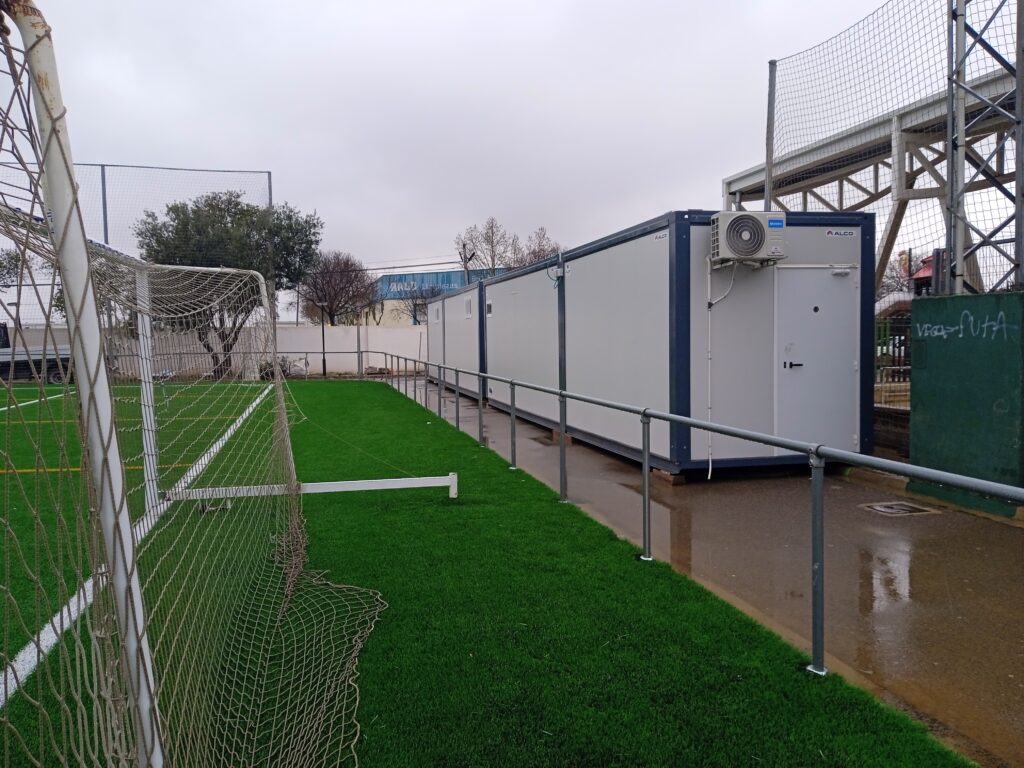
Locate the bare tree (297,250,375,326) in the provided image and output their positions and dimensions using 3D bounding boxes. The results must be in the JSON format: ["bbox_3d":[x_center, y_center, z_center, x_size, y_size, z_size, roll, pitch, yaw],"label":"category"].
[{"bbox_3d":[-9.482,-3.922,44.500,4.300,6.500,4.300,-2,3,-13],"label":"bare tree"}]

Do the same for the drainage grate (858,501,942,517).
[{"bbox_3d":[3.595,1.179,7.710,0.480,0.040,0.480,-2,3,-13],"label":"drainage grate"}]

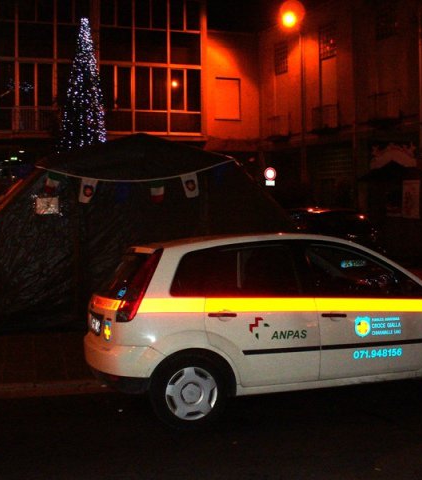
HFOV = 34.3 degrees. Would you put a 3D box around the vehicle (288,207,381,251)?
[{"bbox_3d":[2.451,0.134,14.023,1.750,1.490,4.100,0,3,10],"label":"vehicle"}]

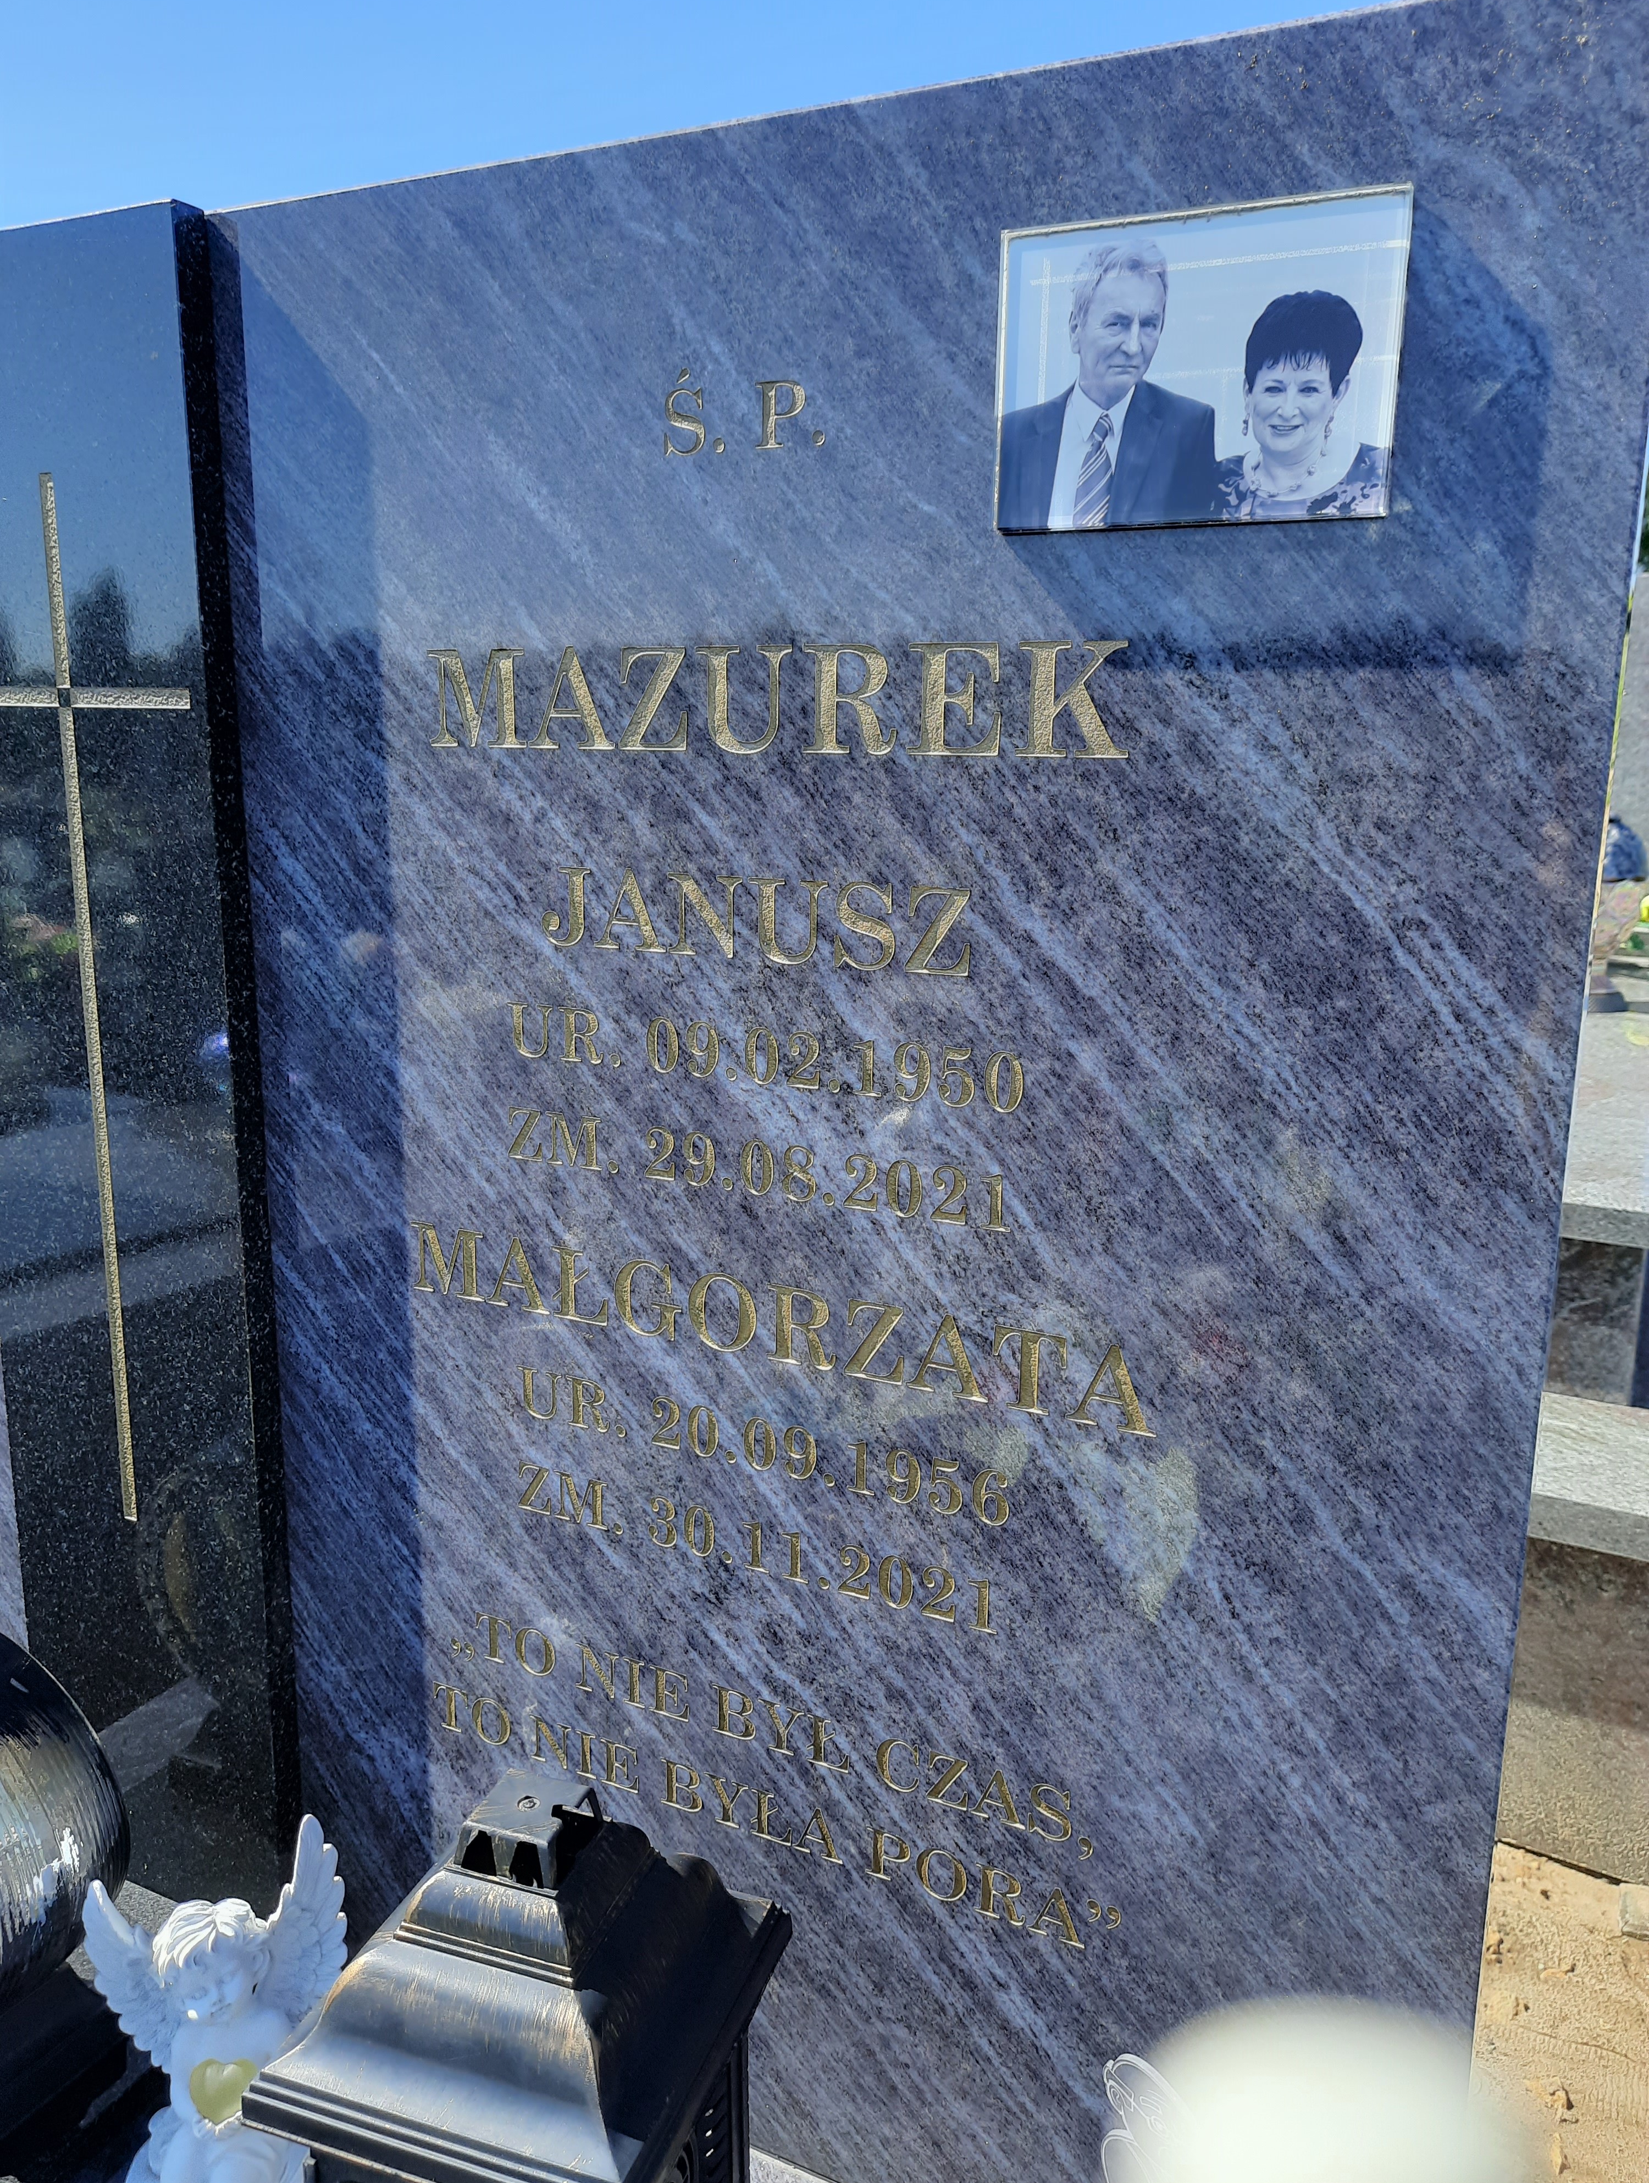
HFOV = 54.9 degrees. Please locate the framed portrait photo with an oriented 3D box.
[{"bbox_3d":[0.140,-0.276,0.607,0.152,0.113,0.011,6,13,25],"label":"framed portrait photo"}]

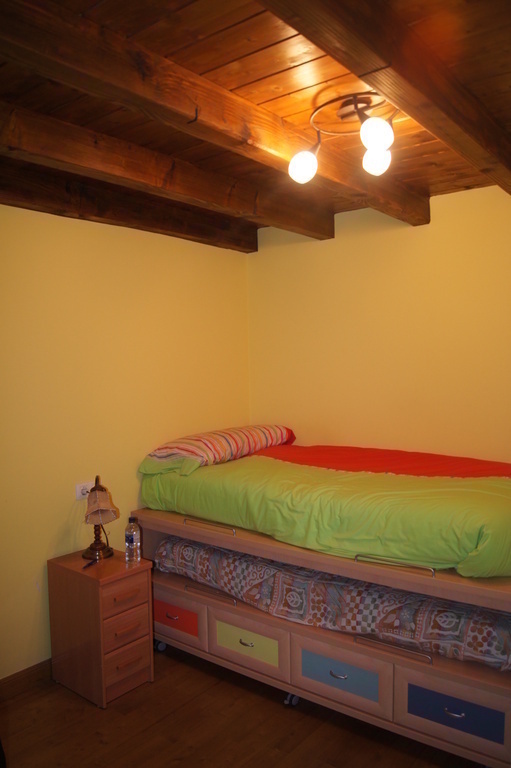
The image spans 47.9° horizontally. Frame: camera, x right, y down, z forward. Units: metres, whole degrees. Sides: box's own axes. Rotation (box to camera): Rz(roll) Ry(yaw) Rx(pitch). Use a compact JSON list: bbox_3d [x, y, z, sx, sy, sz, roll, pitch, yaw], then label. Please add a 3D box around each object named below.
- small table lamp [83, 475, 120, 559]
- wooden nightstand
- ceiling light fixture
[{"bbox_3d":[-0.794,0.683,2.935,0.165,0.410,0.250,-2,2,-30],"label":"small table lamp"},{"bbox_3d":[-0.769,1.187,2.873,0.435,0.593,0.298,0,3,39],"label":"wooden nightstand"},{"bbox_3d":[0.341,-0.926,2.165,0.470,0.250,0.400,0,3,37],"label":"ceiling light fixture"}]

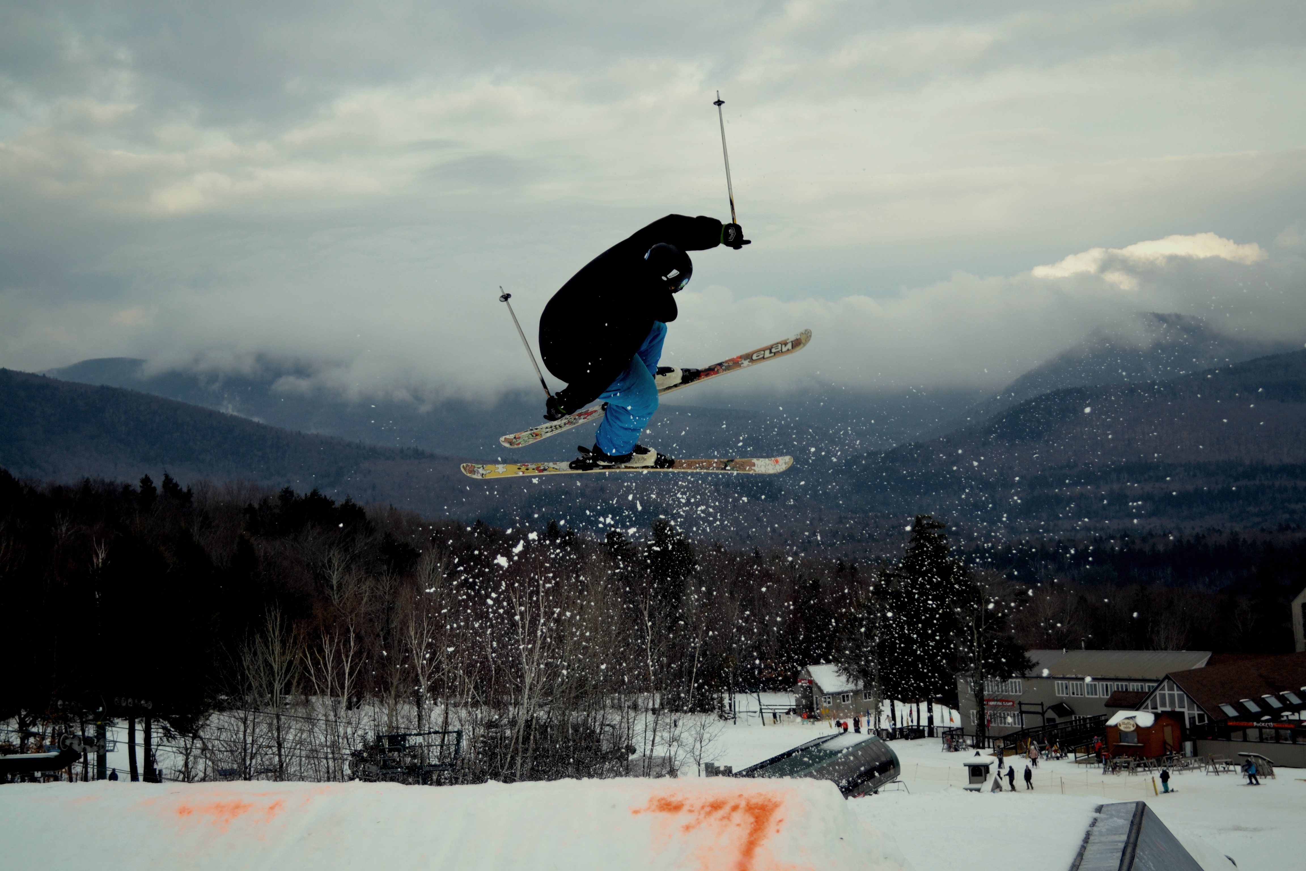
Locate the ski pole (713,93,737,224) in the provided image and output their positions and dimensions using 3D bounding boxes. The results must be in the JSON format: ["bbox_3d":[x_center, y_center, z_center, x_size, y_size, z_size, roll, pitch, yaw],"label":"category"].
[{"bbox_3d":[0.388,-1.379,10.700,0.065,0.870,0.065,-7,-10,0],"label":"ski pole"}]

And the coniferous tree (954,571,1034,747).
[{"bbox_3d":[28.385,18.703,173.000,6.400,14.700,6.400,-4,-2,0],"label":"coniferous tree"}]

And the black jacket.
[{"bbox_3d":[-0.154,-0.691,10.500,1.220,0.550,0.680,-49,-8,7],"label":"black jacket"}]

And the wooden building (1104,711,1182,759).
[{"bbox_3d":[38.147,23.127,161.448,3.750,3.400,4.400,-3,-3,-39],"label":"wooden building"}]

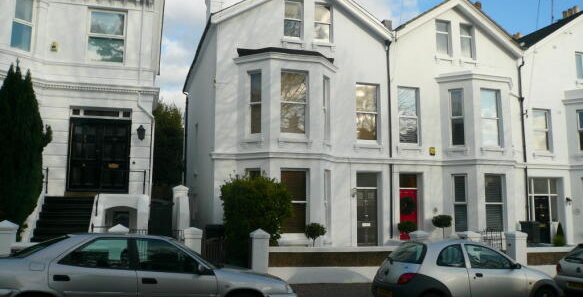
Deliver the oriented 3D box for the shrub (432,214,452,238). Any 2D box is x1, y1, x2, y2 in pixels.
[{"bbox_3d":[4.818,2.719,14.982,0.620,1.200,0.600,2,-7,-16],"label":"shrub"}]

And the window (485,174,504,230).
[{"bbox_3d":[7.364,1.941,17.099,0.906,2.073,0.250,2,-7,-16],"label":"window"}]

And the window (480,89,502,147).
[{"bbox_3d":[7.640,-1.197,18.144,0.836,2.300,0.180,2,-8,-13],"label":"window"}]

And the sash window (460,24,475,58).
[{"bbox_3d":[6.948,-4.221,18.584,0.670,1.395,0.200,2,-7,-16],"label":"sash window"}]

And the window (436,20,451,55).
[{"bbox_3d":[5.907,-4.299,18.289,0.648,1.393,0.200,2,-7,-16],"label":"window"}]

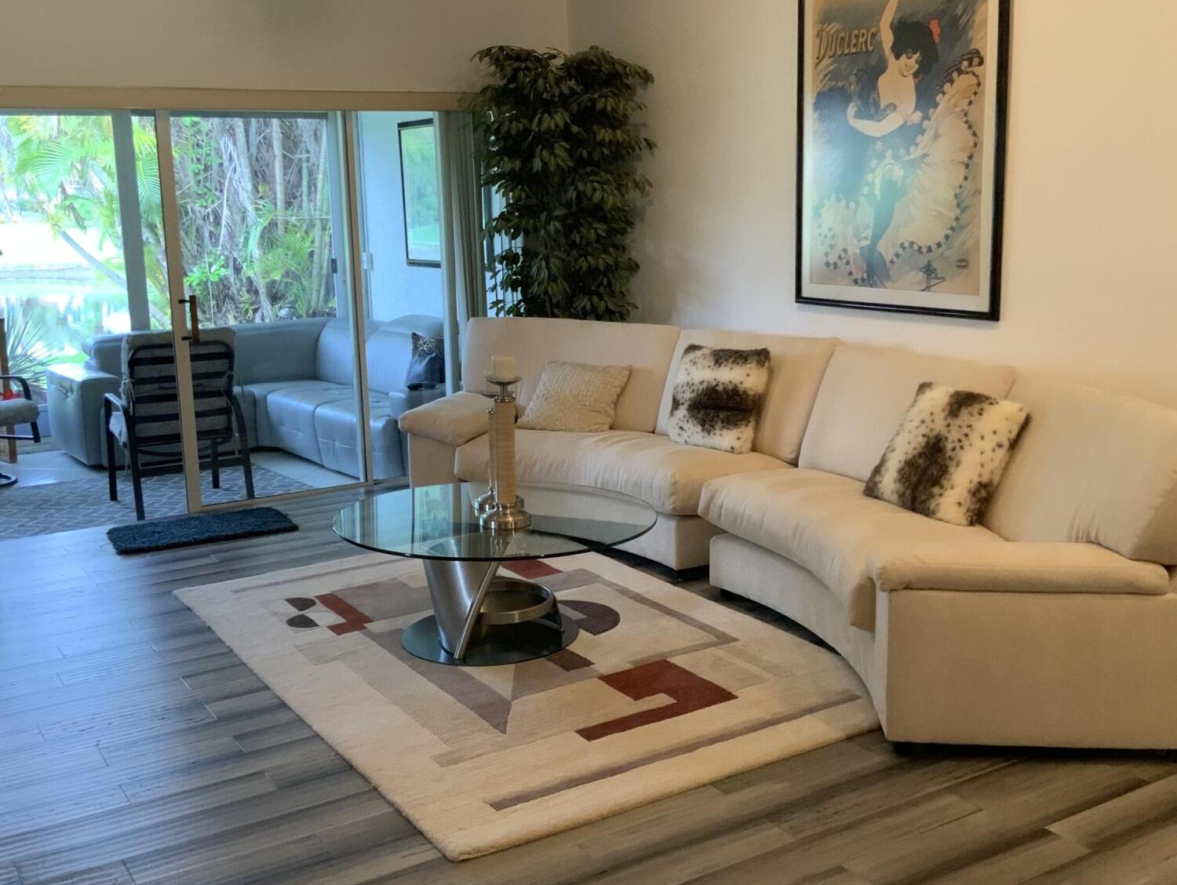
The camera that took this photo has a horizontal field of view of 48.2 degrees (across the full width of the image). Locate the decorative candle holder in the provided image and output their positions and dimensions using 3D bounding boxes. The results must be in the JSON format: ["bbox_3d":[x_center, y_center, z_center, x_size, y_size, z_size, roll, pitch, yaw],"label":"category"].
[{"bbox_3d":[-0.279,0.025,4.275,0.172,0.497,0.172,-1,11,0],"label":"decorative candle holder"}]

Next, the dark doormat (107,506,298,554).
[{"bbox_3d":[-1.770,0.398,6.029,0.799,0.025,0.383,-8,13,-31],"label":"dark doormat"}]

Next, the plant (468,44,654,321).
[{"bbox_3d":[-0.131,-0.870,6.673,0.820,2.177,0.820,-1,11,0],"label":"plant"}]

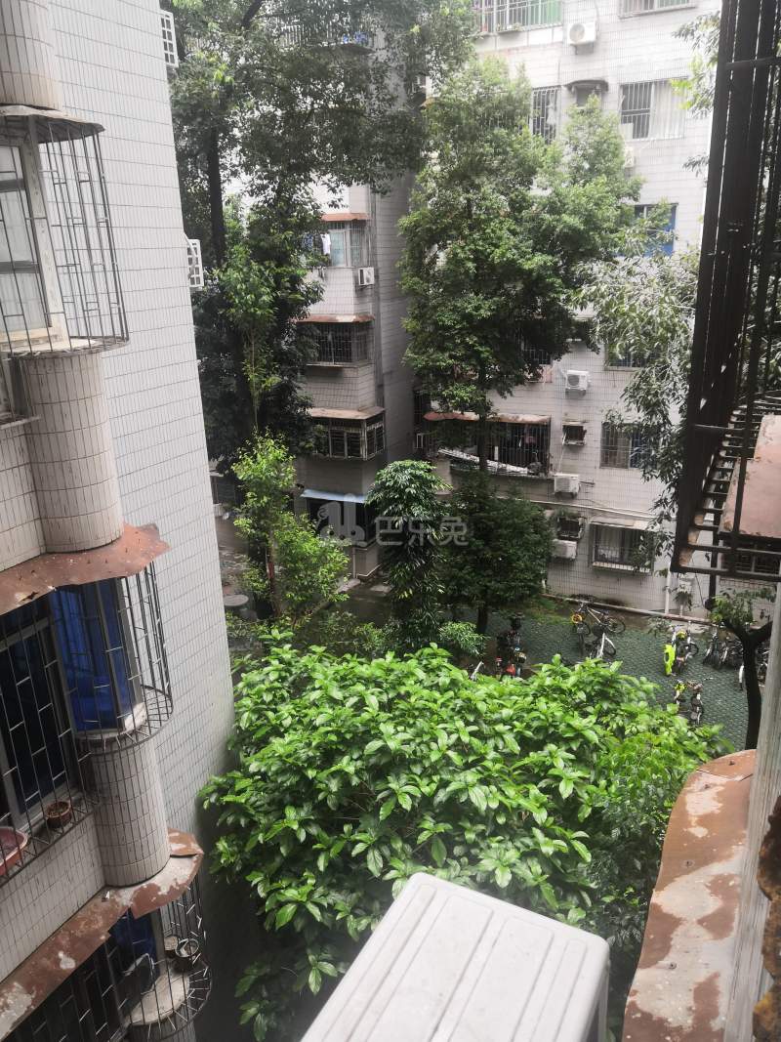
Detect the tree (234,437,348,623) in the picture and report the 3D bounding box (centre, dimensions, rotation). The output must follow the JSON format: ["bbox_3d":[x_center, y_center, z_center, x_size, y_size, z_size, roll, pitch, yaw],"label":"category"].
[{"bbox_3d":[-2.833,0.527,23.902,3.000,5.800,2.800,-2,19,0],"label":"tree"}]

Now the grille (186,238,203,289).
[{"bbox_3d":[-2.322,-2.960,9.336,0.250,0.540,0.360,7,20,25],"label":"grille"}]

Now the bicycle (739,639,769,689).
[{"bbox_3d":[9.457,3.759,21.168,0.600,1.000,1.650,14,25,41],"label":"bicycle"}]

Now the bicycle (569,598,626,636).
[{"bbox_3d":[6.242,2.937,24.077,1.650,1.000,0.600,-3,18,-2],"label":"bicycle"}]

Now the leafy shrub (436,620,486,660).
[{"bbox_3d":[2.007,3.378,23.041,1.350,1.100,1.250,7,20,25],"label":"leafy shrub"}]

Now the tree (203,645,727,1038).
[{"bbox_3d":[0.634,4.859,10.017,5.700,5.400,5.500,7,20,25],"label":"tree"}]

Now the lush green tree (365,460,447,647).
[{"bbox_3d":[0.462,1.133,22.143,2.200,5.700,2.100,-2,19,0],"label":"lush green tree"}]

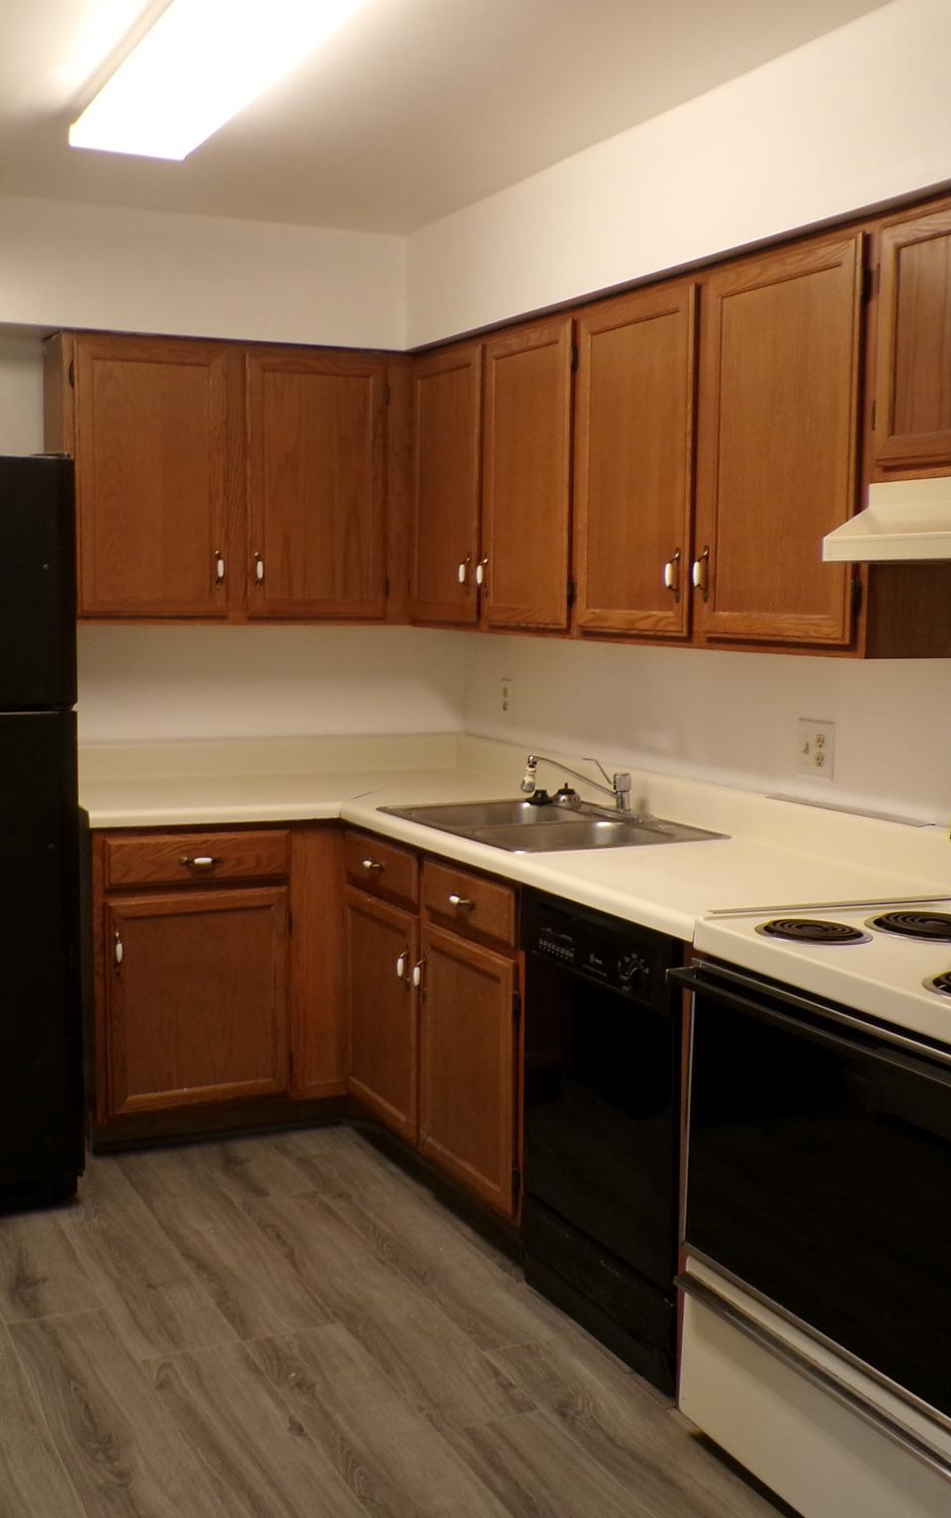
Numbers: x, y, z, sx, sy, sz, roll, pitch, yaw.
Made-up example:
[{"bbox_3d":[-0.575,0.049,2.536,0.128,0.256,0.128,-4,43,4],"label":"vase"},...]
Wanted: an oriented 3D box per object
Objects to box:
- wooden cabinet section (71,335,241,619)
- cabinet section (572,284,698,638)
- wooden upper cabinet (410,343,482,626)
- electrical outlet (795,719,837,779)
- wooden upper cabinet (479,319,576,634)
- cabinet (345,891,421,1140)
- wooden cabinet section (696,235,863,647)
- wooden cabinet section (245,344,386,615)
[{"bbox_3d":[-0.916,-0.739,4.457,0.412,0.717,0.310,-2,7,-26],"label":"wooden cabinet section"},{"bbox_3d":[0.477,-0.635,3.599,0.310,0.717,0.499,-2,7,-26],"label":"cabinet section"},{"bbox_3d":[0.064,-0.733,4.491,0.330,0.755,0.440,-2,6,-26],"label":"wooden upper cabinet"},{"bbox_3d":[0.731,-0.019,3.527,0.010,0.122,0.121,-2,6,-26],"label":"electrical outlet"},{"bbox_3d":[0.267,-0.684,4.074,0.330,0.750,0.462,-2,6,-26],"label":"wooden upper cabinet"},{"bbox_3d":[0.040,0.629,4.293,0.630,0.555,0.470,-2,6,-26],"label":"cabinet"},{"bbox_3d":[0.703,-0.583,3.133,0.310,0.717,0.485,-2,7,-26],"label":"wooden cabinet section"},{"bbox_3d":[-0.498,-0.757,4.657,0.414,0.717,0.310,-2,7,-26],"label":"wooden cabinet section"}]

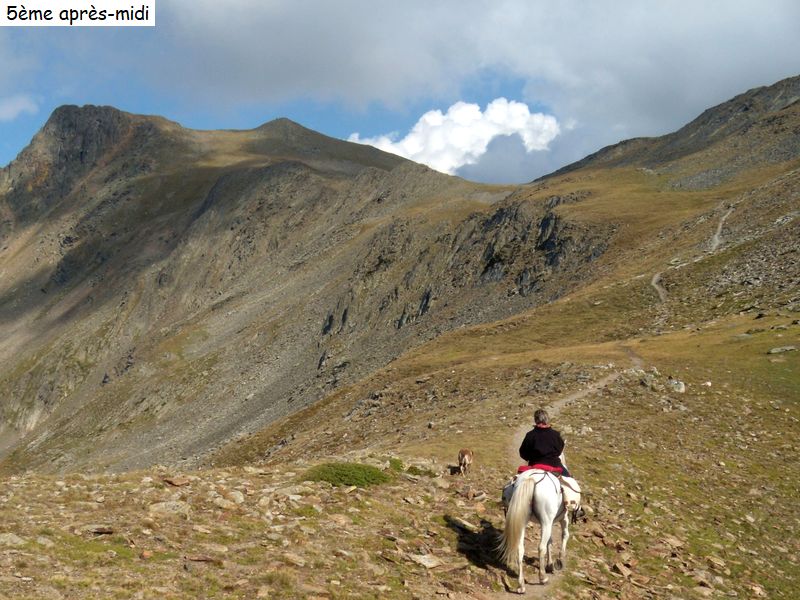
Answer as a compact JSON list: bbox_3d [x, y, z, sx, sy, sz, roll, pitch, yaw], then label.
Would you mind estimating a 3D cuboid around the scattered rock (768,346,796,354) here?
[{"bbox_3d":[20.175,2.671,44.000,1.450,0.350,0.950,-1,-2,17],"label":"scattered rock"}]

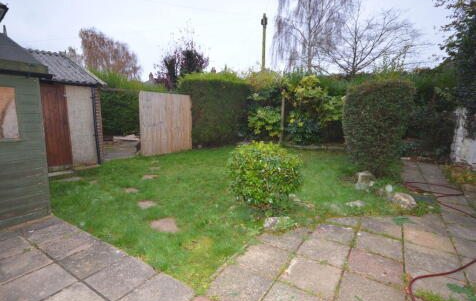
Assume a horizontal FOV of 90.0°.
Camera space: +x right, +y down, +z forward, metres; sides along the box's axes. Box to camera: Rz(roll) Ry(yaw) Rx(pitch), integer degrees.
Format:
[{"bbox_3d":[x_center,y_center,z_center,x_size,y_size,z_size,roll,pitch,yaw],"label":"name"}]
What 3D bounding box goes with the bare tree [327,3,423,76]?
[{"bbox_3d":[8.975,-5.328,16.918,6.200,8.500,5.800,5,9,30],"label":"bare tree"}]

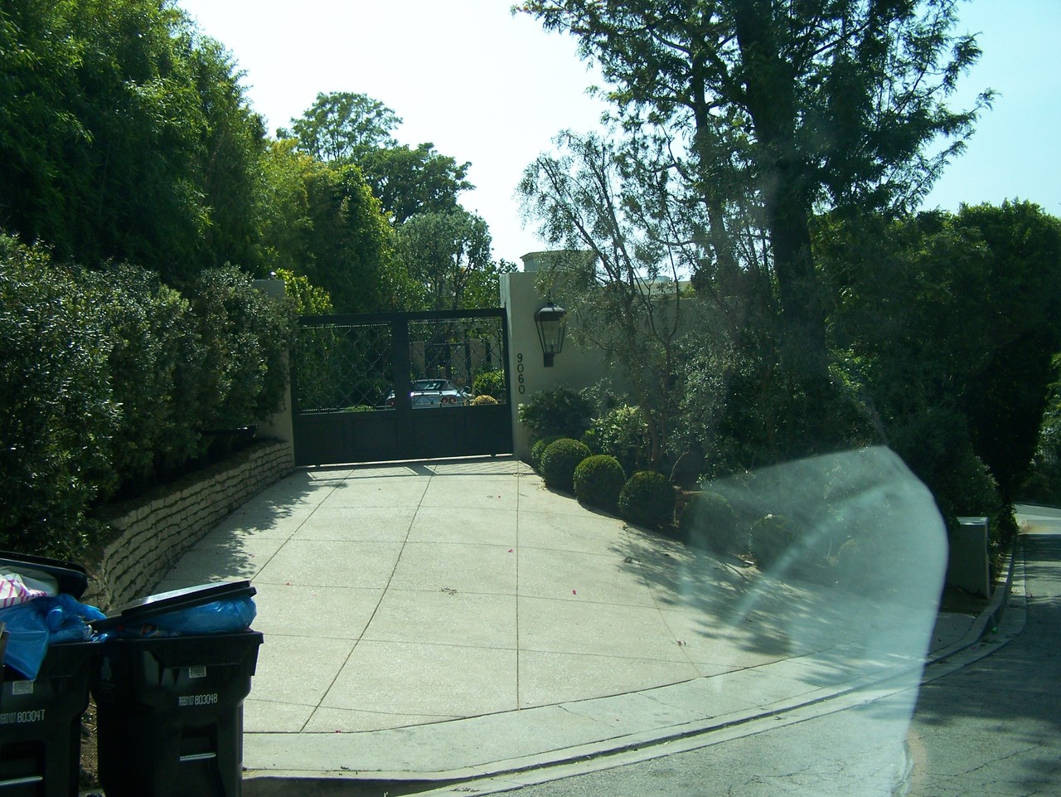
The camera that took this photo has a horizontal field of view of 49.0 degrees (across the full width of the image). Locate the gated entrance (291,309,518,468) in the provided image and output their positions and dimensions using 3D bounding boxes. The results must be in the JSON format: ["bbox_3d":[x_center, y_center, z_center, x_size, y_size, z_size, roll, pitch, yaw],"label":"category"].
[{"bbox_3d":[-2.154,-0.195,19.600,3.700,2.500,0.120,-2,-4,-6],"label":"gated entrance"}]

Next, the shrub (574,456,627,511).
[{"bbox_3d":[0.986,1.205,16.600,0.740,0.790,0.740,-2,-4,0],"label":"shrub"}]

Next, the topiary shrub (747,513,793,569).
[{"bbox_3d":[2.841,1.676,13.700,0.660,0.700,0.660,-2,-4,0],"label":"topiary shrub"}]

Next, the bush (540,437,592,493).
[{"bbox_3d":[0.529,1.008,17.500,0.750,0.800,0.750,-2,-4,0],"label":"bush"}]

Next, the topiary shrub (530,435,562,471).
[{"bbox_3d":[0.293,0.872,18.300,0.620,0.640,0.620,-2,-4,0],"label":"topiary shrub"}]

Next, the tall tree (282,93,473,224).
[{"bbox_3d":[-6.269,-6.186,47.000,7.600,12.400,7.200,-2,-4,0],"label":"tall tree"}]

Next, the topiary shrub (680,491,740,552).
[{"bbox_3d":[2.241,1.542,14.550,0.750,0.770,0.750,-2,-4,0],"label":"topiary shrub"}]

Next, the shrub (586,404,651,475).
[{"bbox_3d":[1.303,0.624,17.200,0.980,1.150,0.950,-2,-4,0],"label":"shrub"}]

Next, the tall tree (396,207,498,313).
[{"bbox_3d":[-2.356,-2.504,32.000,3.100,5.400,3.000,-2,-4,0],"label":"tall tree"}]

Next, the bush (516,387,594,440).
[{"bbox_3d":[0.419,0.346,18.700,1.200,1.150,1.100,-2,-4,0],"label":"bush"}]

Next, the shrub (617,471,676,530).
[{"bbox_3d":[1.554,1.361,15.550,0.750,0.780,0.750,-2,-4,0],"label":"shrub"}]

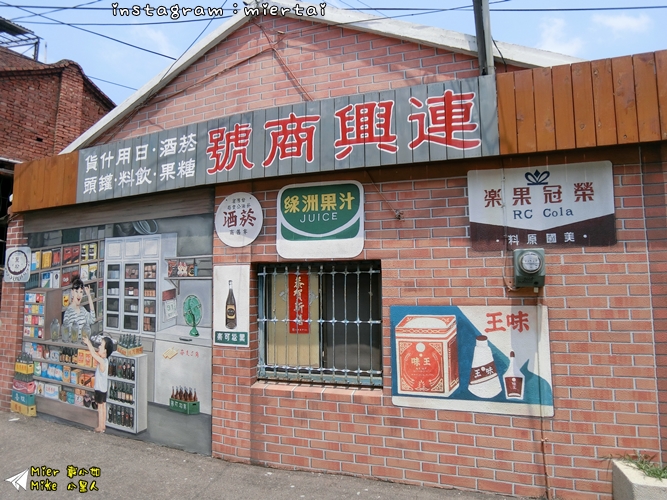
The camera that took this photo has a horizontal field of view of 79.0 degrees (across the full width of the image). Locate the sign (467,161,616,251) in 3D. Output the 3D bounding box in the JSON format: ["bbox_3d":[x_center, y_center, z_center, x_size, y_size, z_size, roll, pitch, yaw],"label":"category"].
[{"bbox_3d":[1.562,-0.332,3.077,1.005,0.636,0.050,-2,-5,17],"label":"sign"}]

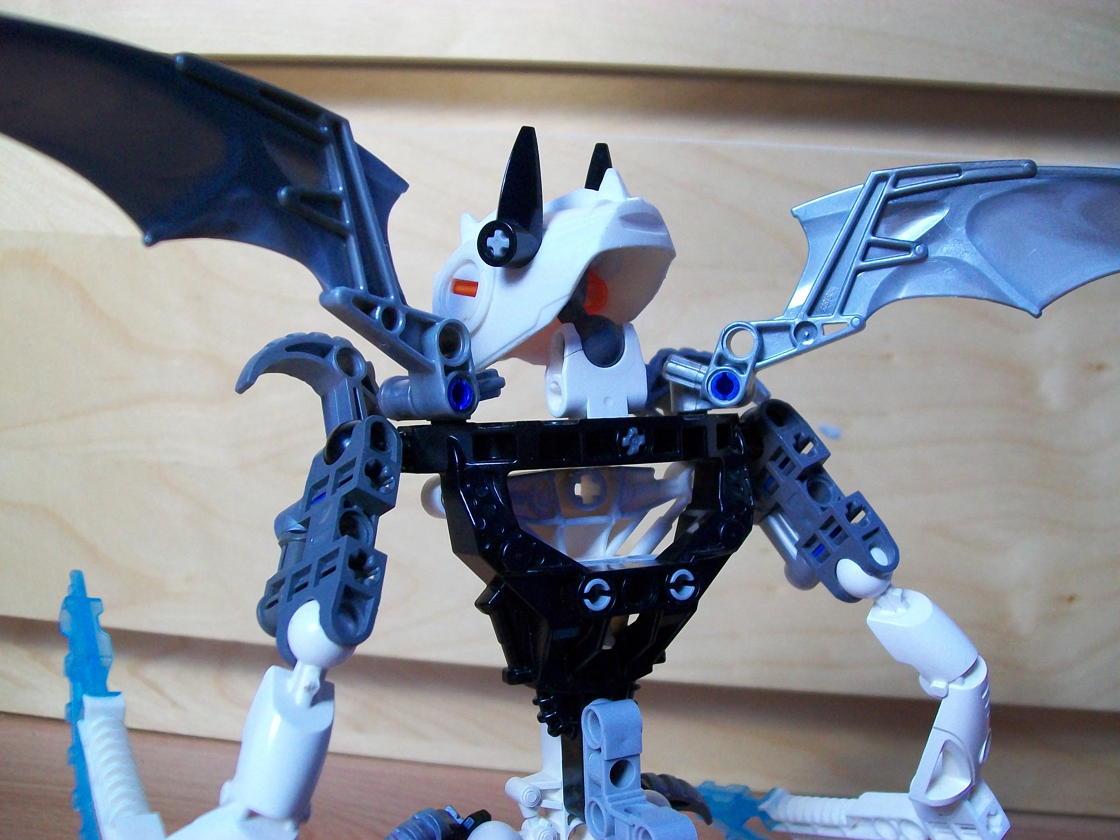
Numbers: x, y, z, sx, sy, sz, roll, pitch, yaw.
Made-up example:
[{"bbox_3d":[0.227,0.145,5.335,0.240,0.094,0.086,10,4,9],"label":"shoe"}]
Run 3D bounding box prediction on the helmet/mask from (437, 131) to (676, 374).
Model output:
[{"bbox_3d":[-0.003,-0.028,0.202,0.039,0.038,0.033,8,10,27],"label":"helmet/mask"}]

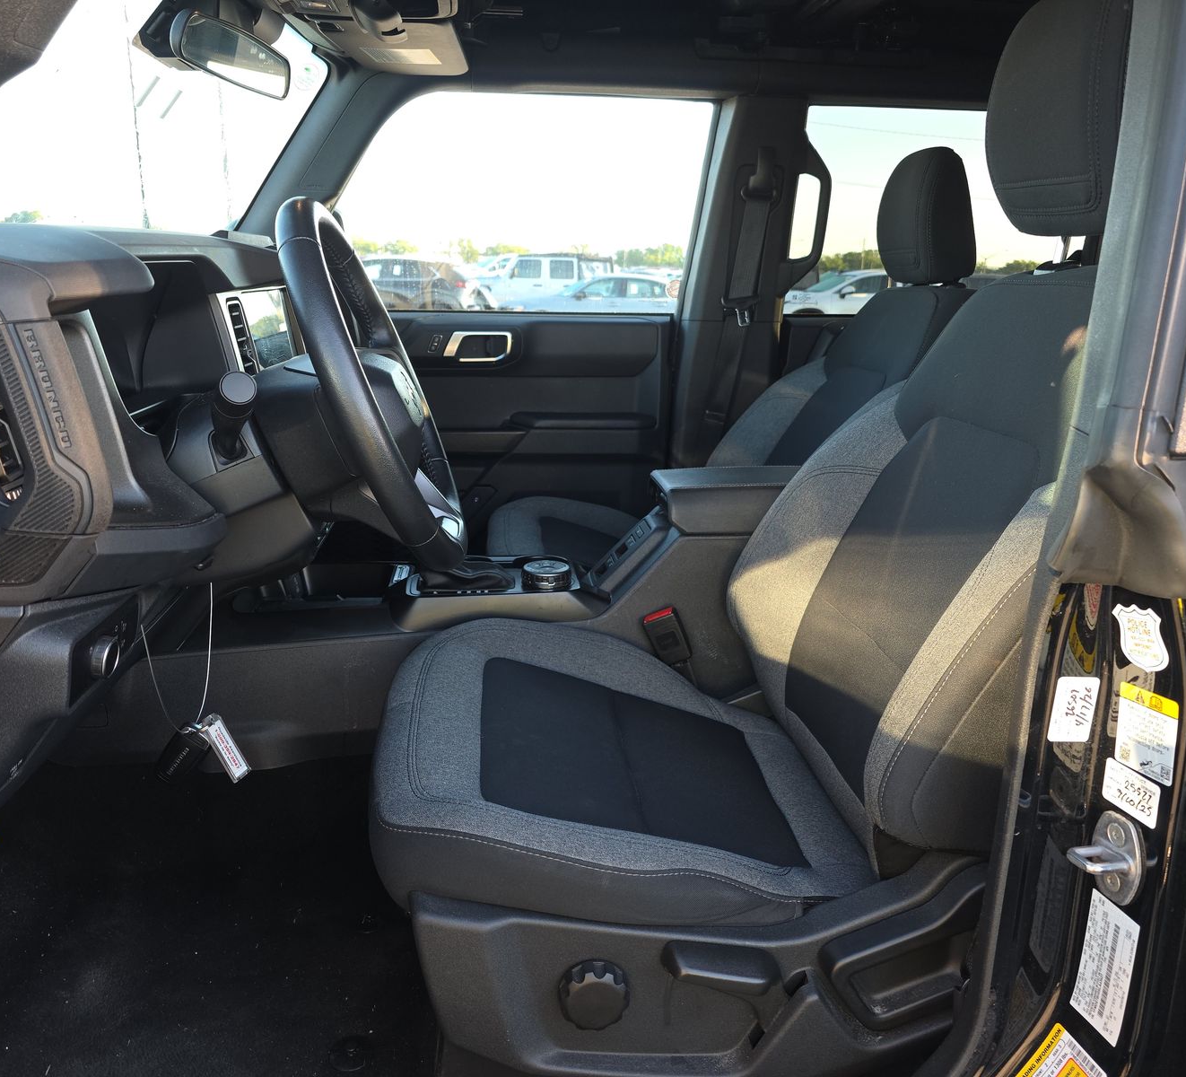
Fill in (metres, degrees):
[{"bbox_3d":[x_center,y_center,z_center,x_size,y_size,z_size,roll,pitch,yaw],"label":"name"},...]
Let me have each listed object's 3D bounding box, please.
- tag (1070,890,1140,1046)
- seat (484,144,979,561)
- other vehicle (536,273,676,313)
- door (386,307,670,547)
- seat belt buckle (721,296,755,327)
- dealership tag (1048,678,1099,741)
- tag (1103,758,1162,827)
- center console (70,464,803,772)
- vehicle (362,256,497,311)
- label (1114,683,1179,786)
[{"bbox_3d":[0.362,0.302,0.674,0.003,0.099,0.043,-3,16,-16],"label":"tag"},{"bbox_3d":[0.226,-0.204,1.731,0.870,0.970,0.530,0,16,-6],"label":"seat"},{"bbox_3d":[0.194,-5.078,21.143,4.850,1.450,1.850,0,16,-6],"label":"other vehicle"},{"bbox_3d":[-0.280,-0.207,2.013,0.890,0.530,0.130,0,16,-6],"label":"door"},{"bbox_3d":[0.295,-0.460,1.937,0.068,0.062,0.028,0,16,-6],"label":"seat belt buckle"},{"bbox_3d":[0.332,0.118,0.658,0.028,0.048,0.003,3,16,8],"label":"dealership tag"},{"bbox_3d":[0.363,0.172,0.643,0.003,0.030,0.045,-3,16,-16],"label":"tag"},{"bbox_3d":[-0.119,0.083,1.386,1.060,0.400,0.290,0,16,-6],"label":"center console"},{"bbox_3d":[-4.836,-5.693,22.436,4.650,1.680,1.880,0,16,-6],"label":"vehicle"},{"bbox_3d":[0.364,0.127,0.628,0.003,0.055,0.045,-4,11,-16],"label":"label"}]

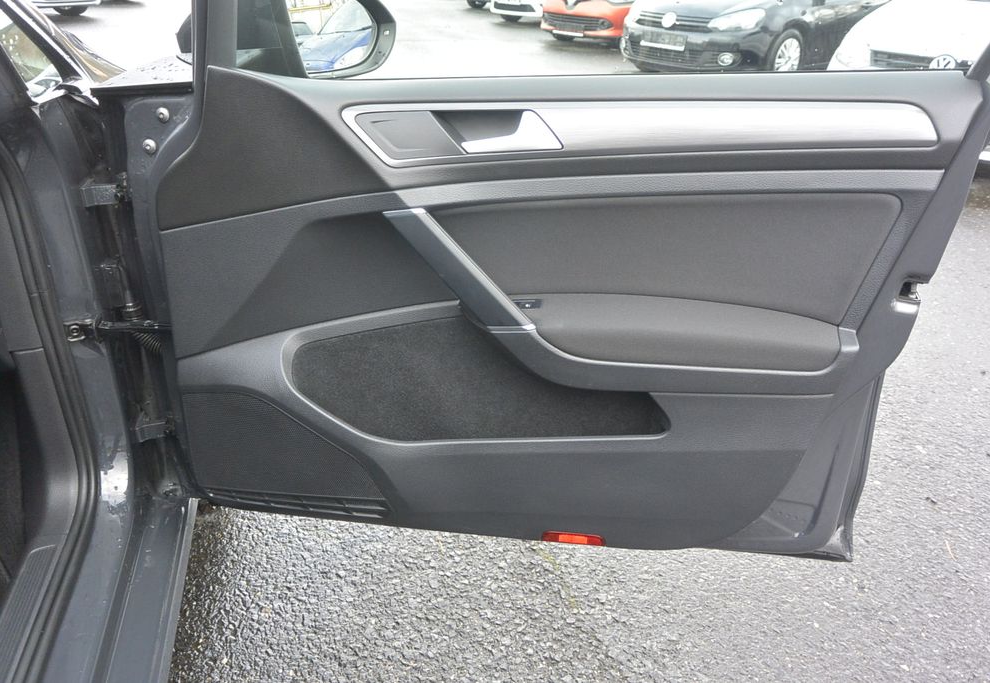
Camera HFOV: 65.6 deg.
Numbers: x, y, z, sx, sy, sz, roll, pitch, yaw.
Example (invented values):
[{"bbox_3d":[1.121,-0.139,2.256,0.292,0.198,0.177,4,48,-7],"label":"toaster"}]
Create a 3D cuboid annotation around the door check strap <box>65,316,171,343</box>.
[{"bbox_3d":[-0.549,-0.018,1.134,0.160,0.034,0.032,3,25,7],"label":"door check strap"}]

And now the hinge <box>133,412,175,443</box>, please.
[{"bbox_3d":[-0.550,0.139,1.241,0.060,0.043,0.038,-3,25,-7],"label":"hinge"}]

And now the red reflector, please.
[{"bbox_3d":[0.115,0.288,1.125,0.091,0.019,0.012,3,25,7],"label":"red reflector"}]

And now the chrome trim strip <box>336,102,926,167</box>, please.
[{"bbox_3d":[0.155,-0.238,0.879,0.660,0.072,0.035,3,17,7],"label":"chrome trim strip"}]

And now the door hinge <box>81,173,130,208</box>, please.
[{"bbox_3d":[-0.546,-0.212,1.077,0.060,0.043,0.038,-3,25,-7],"label":"door hinge"}]

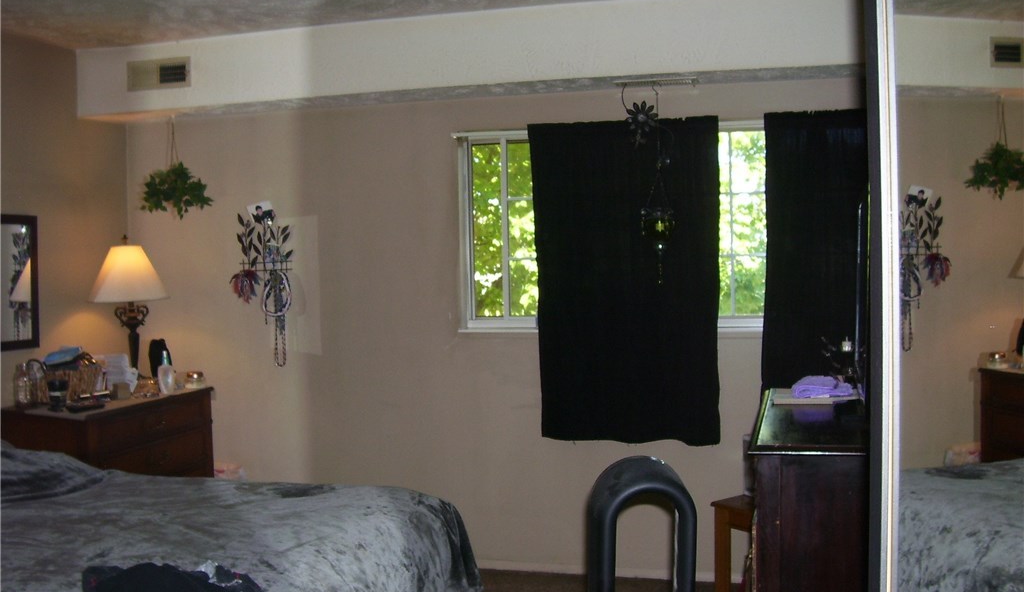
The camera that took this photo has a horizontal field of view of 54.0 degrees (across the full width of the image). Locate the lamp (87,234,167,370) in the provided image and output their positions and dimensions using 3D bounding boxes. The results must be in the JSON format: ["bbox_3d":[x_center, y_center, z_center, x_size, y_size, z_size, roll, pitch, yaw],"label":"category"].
[{"bbox_3d":[-1.749,0.085,4.583,0.345,0.720,0.345,-1,3,15],"label":"lamp"}]

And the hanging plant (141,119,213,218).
[{"bbox_3d":[-1.559,-0.586,4.680,0.315,0.450,0.310,-1,3,15],"label":"hanging plant"}]

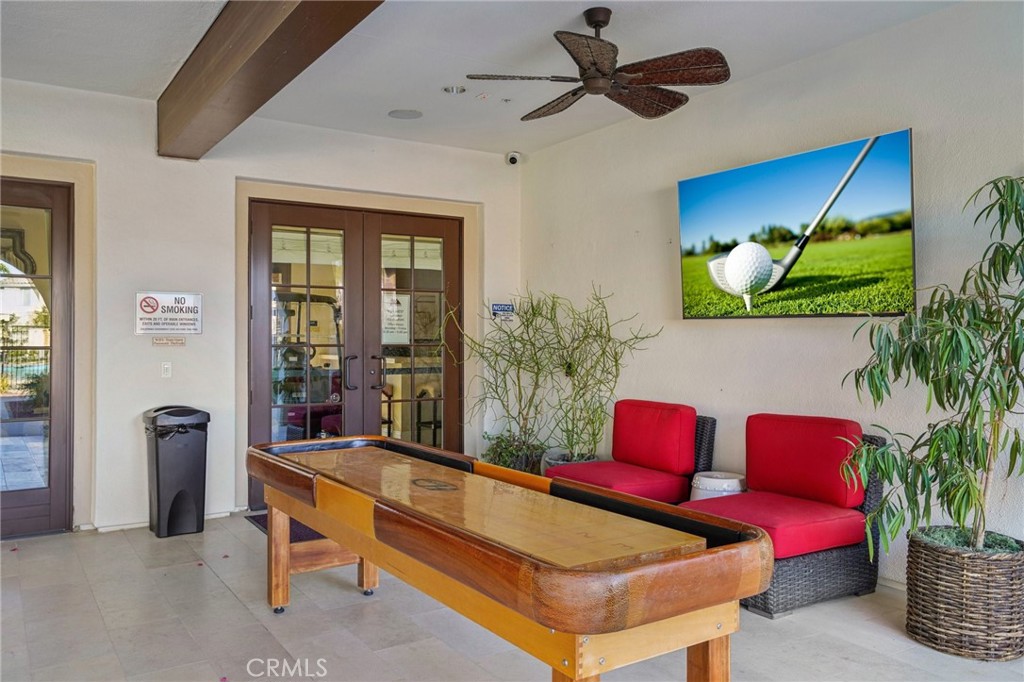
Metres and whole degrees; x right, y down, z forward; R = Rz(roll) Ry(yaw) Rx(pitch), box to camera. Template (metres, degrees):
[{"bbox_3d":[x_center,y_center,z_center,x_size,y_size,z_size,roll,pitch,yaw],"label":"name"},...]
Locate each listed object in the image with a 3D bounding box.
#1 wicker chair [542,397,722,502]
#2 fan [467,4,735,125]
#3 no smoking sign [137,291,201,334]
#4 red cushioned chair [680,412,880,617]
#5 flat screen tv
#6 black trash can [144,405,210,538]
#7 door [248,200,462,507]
[{"bbox_3d":[0.819,0.901,5.326,0.910,0.910,0.680,0,1,-30],"label":"wicker chair"},{"bbox_3d":[0.438,-1.486,3.944,1.360,0.440,1.360,0,1,-34],"label":"fan"},{"bbox_3d":[-2.489,-0.198,5.592,0.457,0.303,0.008,0,1,-34],"label":"no smoking sign"},{"bbox_3d":[1.492,0.910,4.272,0.880,0.920,0.650,0,1,-30],"label":"red cushioned chair"},{"bbox_3d":[1.675,-0.643,4.819,0.060,0.975,1.670,-4,3,-34],"label":"flat screen tv"},{"bbox_3d":[-2.365,0.901,5.431,0.360,0.880,0.370,0,1,-34],"label":"black trash can"},{"bbox_3d":[-1.259,0.109,6.526,1.900,2.440,0.080,0,1,-34],"label":"door"}]

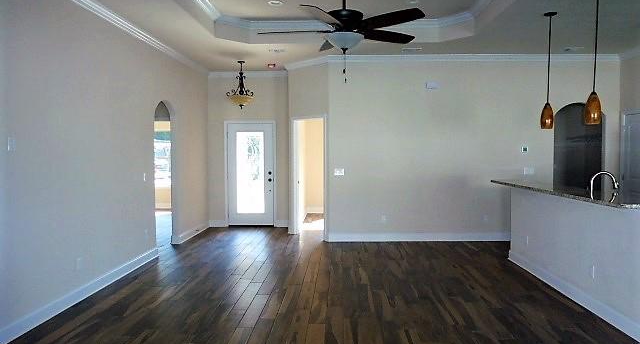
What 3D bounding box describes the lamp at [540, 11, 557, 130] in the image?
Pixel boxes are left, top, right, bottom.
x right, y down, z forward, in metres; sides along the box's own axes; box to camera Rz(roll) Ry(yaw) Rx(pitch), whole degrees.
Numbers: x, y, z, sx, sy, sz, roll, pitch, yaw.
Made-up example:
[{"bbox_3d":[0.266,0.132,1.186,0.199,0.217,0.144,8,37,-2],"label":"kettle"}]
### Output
[{"bbox_3d":[2.568,-1.122,4.973,0.152,1.287,0.152,0,3,1],"label":"lamp"}]

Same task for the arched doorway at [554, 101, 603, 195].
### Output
[{"bbox_3d":[4.254,0.029,7.366,0.820,2.320,0.140,0,3,1],"label":"arched doorway"}]

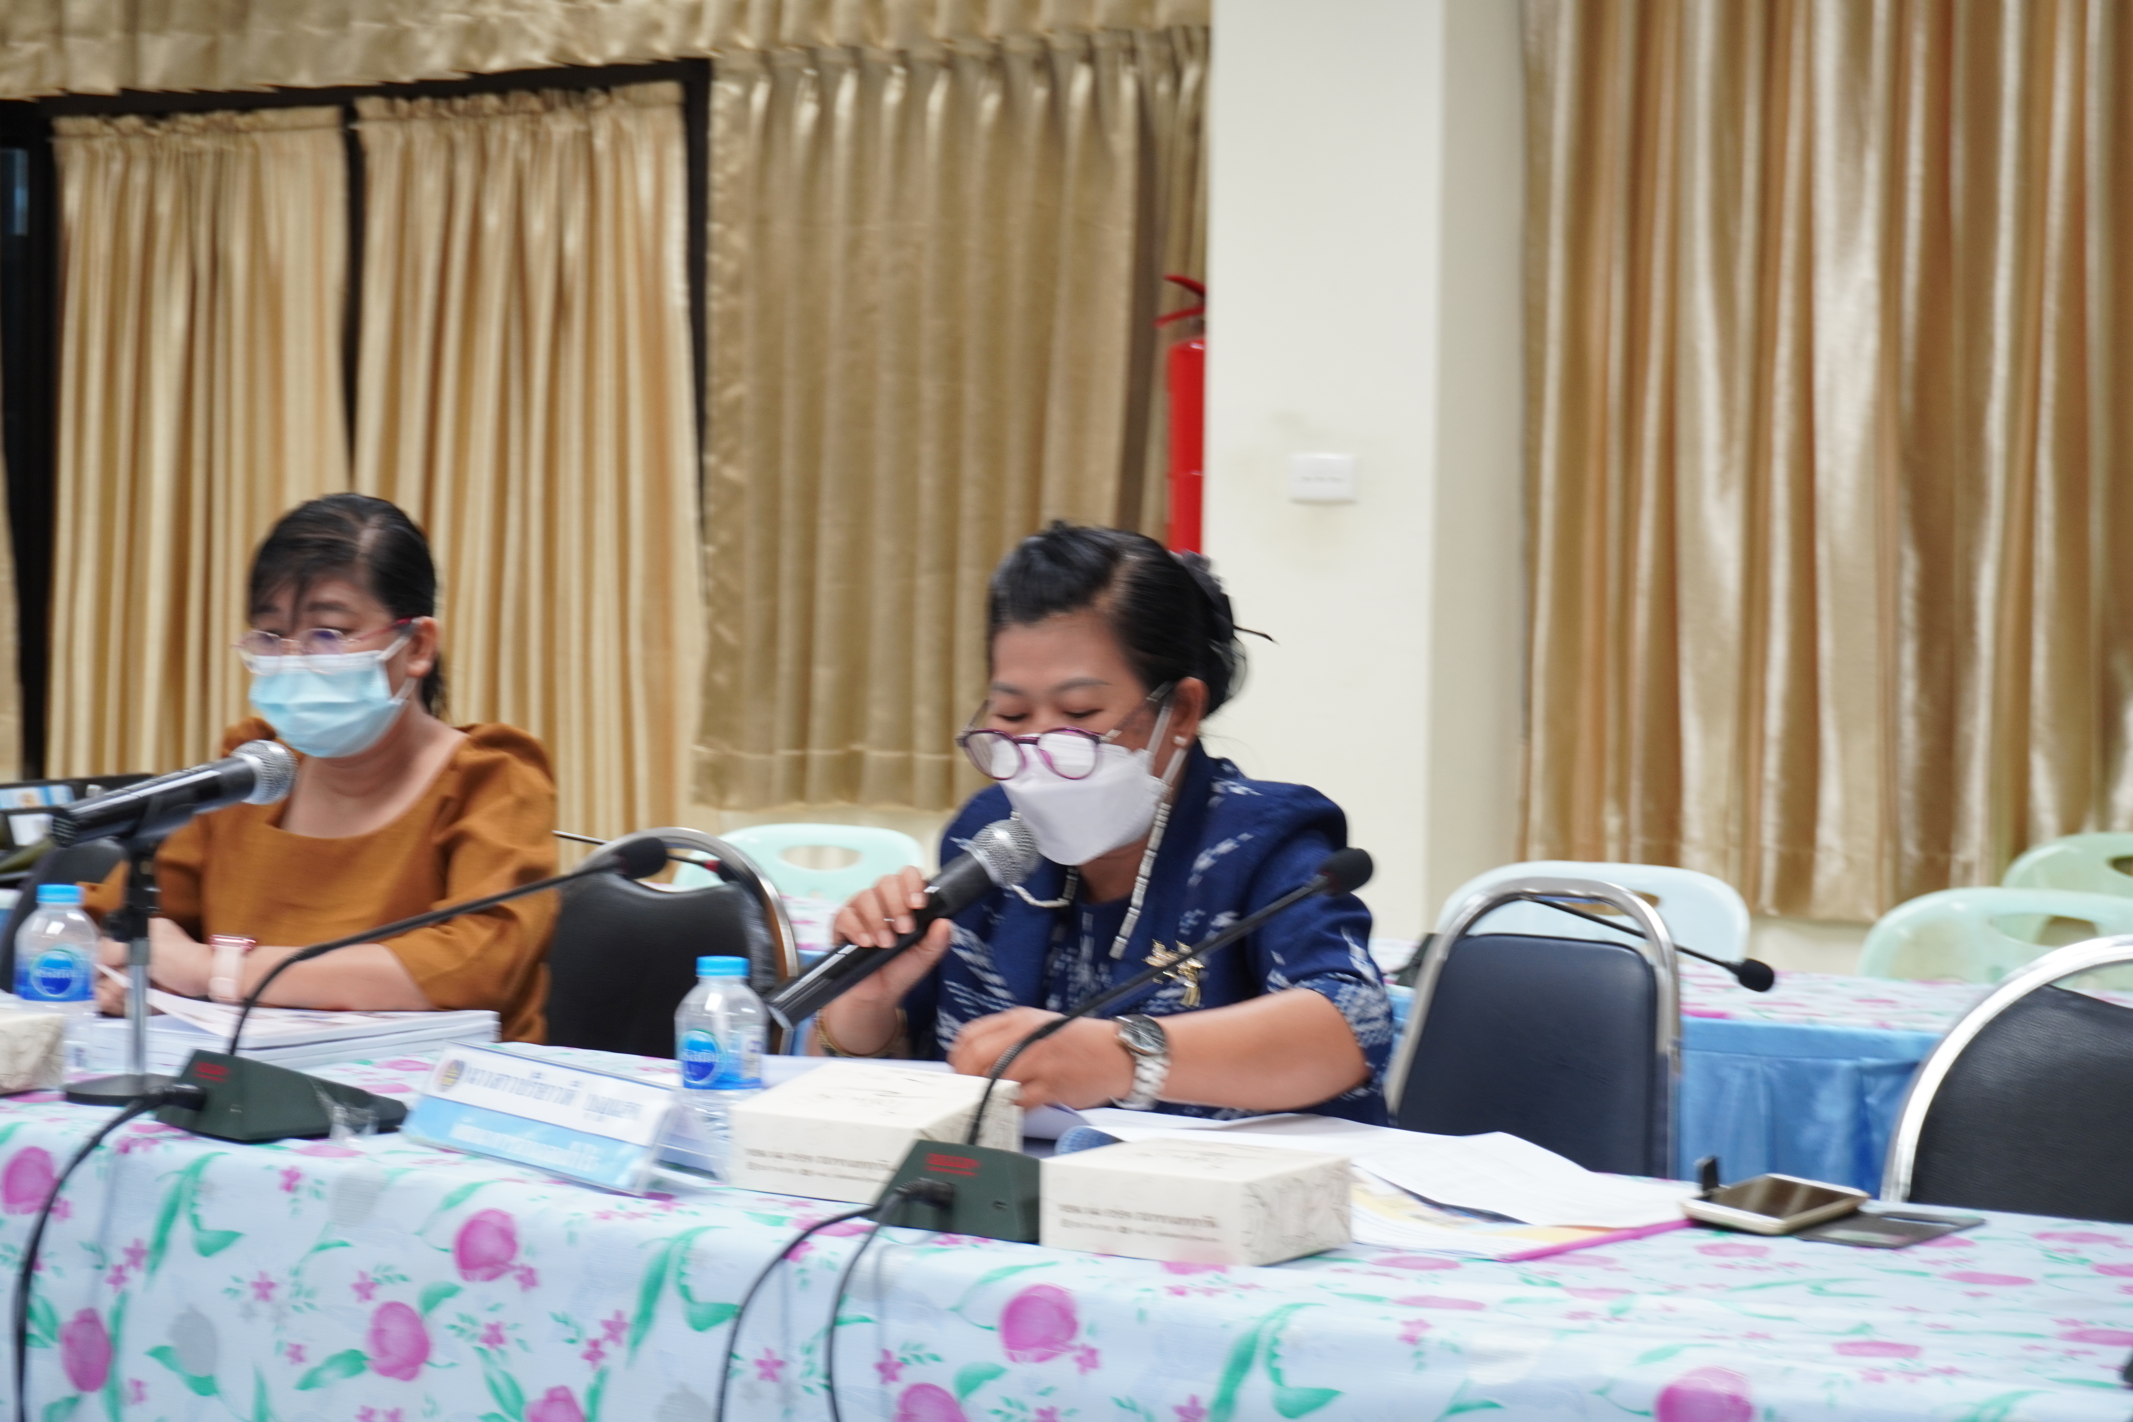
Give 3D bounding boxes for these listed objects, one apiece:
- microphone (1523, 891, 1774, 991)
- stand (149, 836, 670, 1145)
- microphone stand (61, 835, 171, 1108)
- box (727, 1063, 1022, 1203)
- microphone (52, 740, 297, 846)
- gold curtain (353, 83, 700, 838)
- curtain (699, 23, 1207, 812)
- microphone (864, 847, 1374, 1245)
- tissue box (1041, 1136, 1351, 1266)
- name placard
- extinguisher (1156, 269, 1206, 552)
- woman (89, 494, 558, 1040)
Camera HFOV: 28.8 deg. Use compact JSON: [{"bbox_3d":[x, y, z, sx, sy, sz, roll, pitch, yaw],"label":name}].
[{"bbox_3d":[0.480,0.219,3.854,0.416,0.099,0.090,3,3,36],"label":"microphone"},{"bbox_3d":[-0.442,0.189,2.938,0.403,0.189,0.149,-1,3,-42],"label":"stand"},{"bbox_3d":[-0.681,0.183,3.058,0.120,0.200,0.120,3,5,30],"label":"microphone stand"},{"bbox_3d":[-0.119,0.267,2.618,0.136,0.049,0.129,3,10,27],"label":"box"},{"bbox_3d":[-0.653,0.065,3.035,0.049,0.049,0.220,3,13,42],"label":"microphone"},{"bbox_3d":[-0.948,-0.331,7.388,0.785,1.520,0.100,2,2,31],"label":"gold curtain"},{"bbox_3d":[-0.175,-0.482,6.867,1.058,1.317,0.120,2,2,31],"label":"curtain"},{"bbox_3d":[0.035,0.206,2.702,0.186,0.222,0.351,4,5,35],"label":"microphone"},{"bbox_3d":[0.081,0.302,2.560,0.150,0.051,0.115,3,5,32],"label":"tissue box"},{"bbox_3d":[-0.325,0.263,2.718,0.075,0.063,0.313,0,3,-37],"label":"name placard"},{"bbox_3d":[0.242,-0.413,6.500,0.180,0.540,0.160,1,2,-6],"label":"extinguisher"},{"bbox_3d":[-0.670,0.400,3.560,0.520,1.190,0.720,3,5,33],"label":"woman"}]

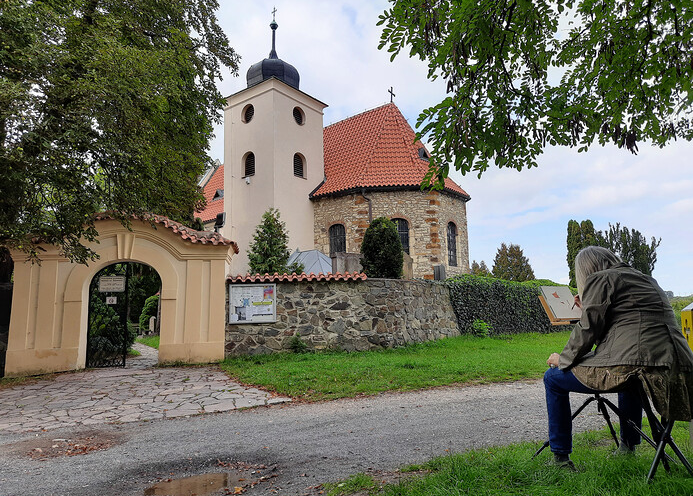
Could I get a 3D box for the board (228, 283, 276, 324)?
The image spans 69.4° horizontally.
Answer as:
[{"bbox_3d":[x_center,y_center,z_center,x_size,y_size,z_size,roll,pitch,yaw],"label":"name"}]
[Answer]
[{"bbox_3d":[-2.148,1.268,11.441,1.050,0.890,0.090,0,-10,-10],"label":"board"}]

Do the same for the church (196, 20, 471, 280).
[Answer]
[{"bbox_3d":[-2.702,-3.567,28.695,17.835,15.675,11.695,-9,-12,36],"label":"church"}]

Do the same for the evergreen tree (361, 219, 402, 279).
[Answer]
[{"bbox_3d":[0.992,0.377,13.389,1.130,2.503,1.130,-2,-10,0],"label":"evergreen tree"}]

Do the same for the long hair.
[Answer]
[{"bbox_3d":[1.284,0.125,2.550,0.210,0.270,0.230,2,-10,-22],"label":"long hair"}]

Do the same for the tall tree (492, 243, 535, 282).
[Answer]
[{"bbox_3d":[12.768,2.341,37.528,3.100,5.600,3.000,-2,-10,0],"label":"tall tree"}]

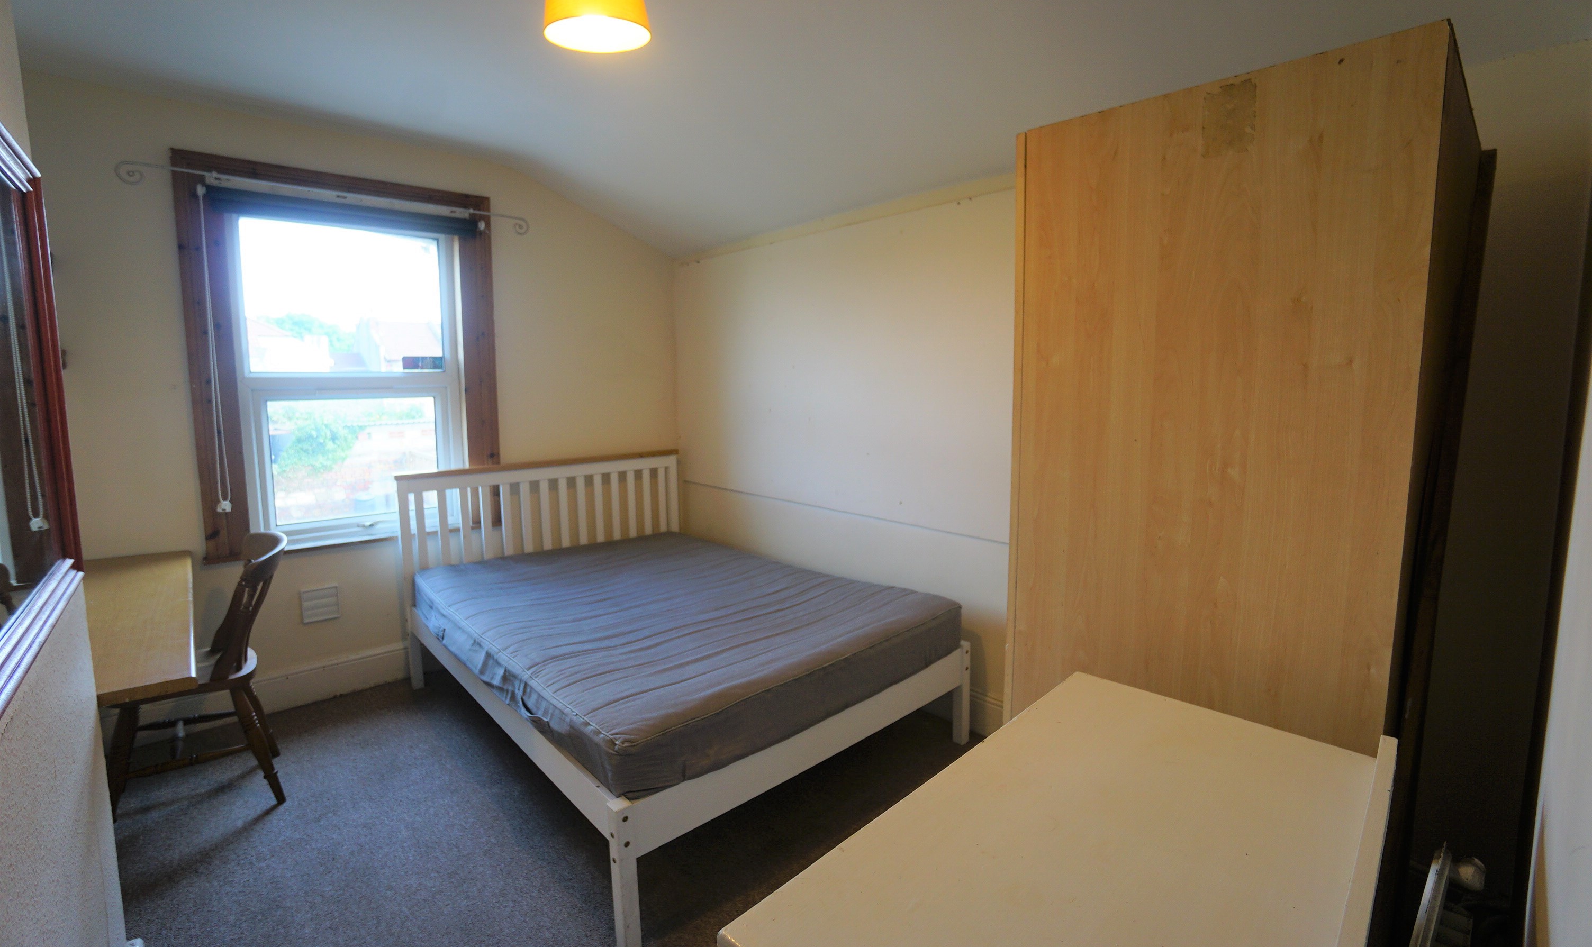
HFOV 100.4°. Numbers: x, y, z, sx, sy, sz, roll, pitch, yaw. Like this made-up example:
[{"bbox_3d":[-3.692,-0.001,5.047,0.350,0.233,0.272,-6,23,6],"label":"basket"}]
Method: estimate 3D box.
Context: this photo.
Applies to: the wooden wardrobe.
[{"bbox_3d":[0.926,0.236,1.441,0.727,1.818,0.611,-7,10,-42],"label":"wooden wardrobe"}]

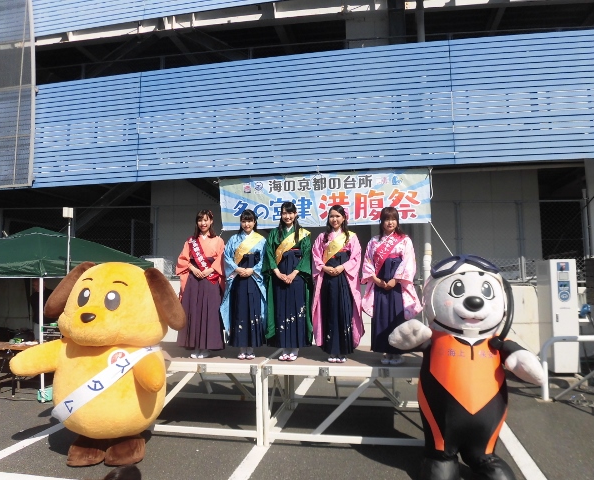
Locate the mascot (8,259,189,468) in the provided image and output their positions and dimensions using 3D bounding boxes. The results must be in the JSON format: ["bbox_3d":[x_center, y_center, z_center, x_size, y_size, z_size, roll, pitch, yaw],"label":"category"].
[{"bbox_3d":[-1.856,1.124,4.257,1.420,1.799,0.900,-1,-3,3],"label":"mascot"}]

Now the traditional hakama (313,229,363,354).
[{"bbox_3d":[0.434,0.531,4.615,0.515,1.242,0.400,-1,-3,8],"label":"traditional hakama"}]

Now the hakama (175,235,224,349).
[{"bbox_3d":[-1.074,0.597,4.939,0.509,1.296,0.400,-1,-3,0],"label":"hakama"}]

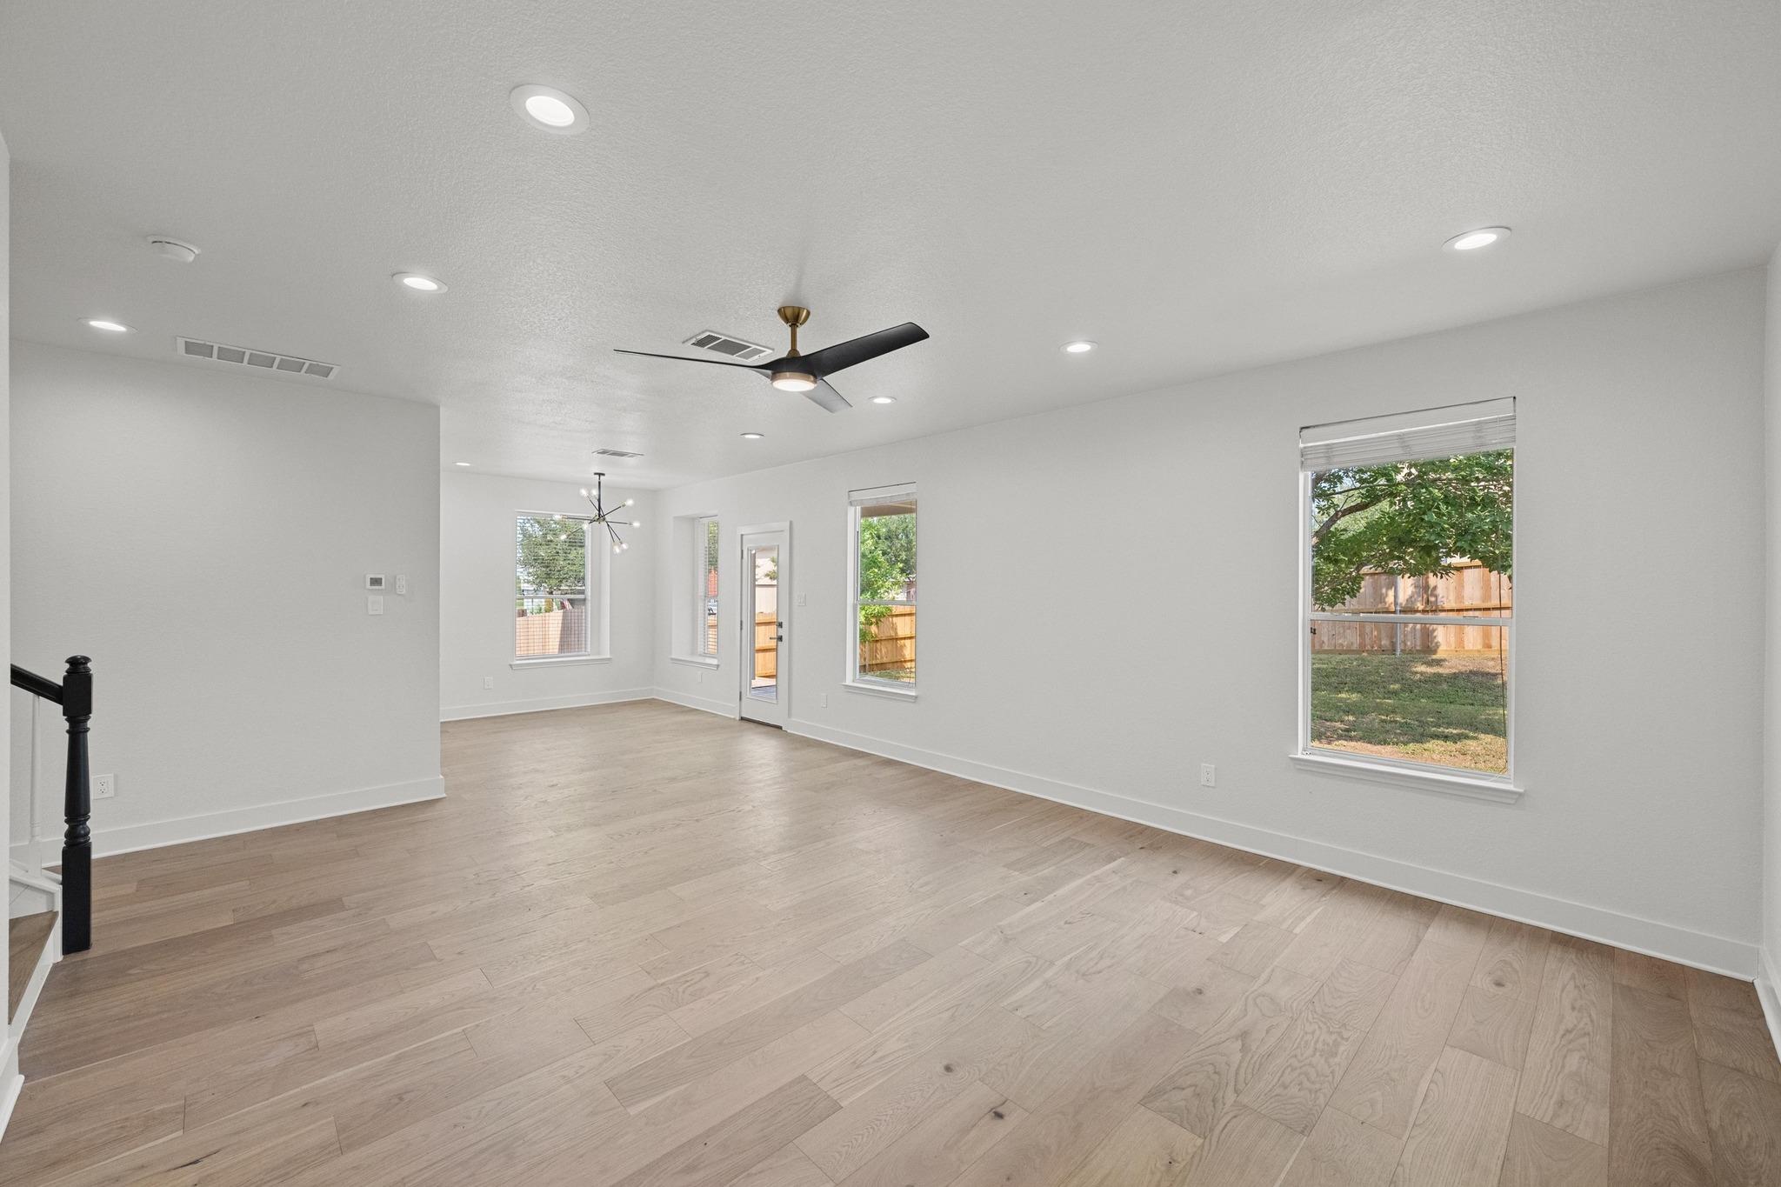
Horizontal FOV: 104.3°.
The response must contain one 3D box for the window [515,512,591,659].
[{"bbox_3d":[-4.211,-0.078,8.707,0.890,1.800,0.100,0,1,-44],"label":"window"}]

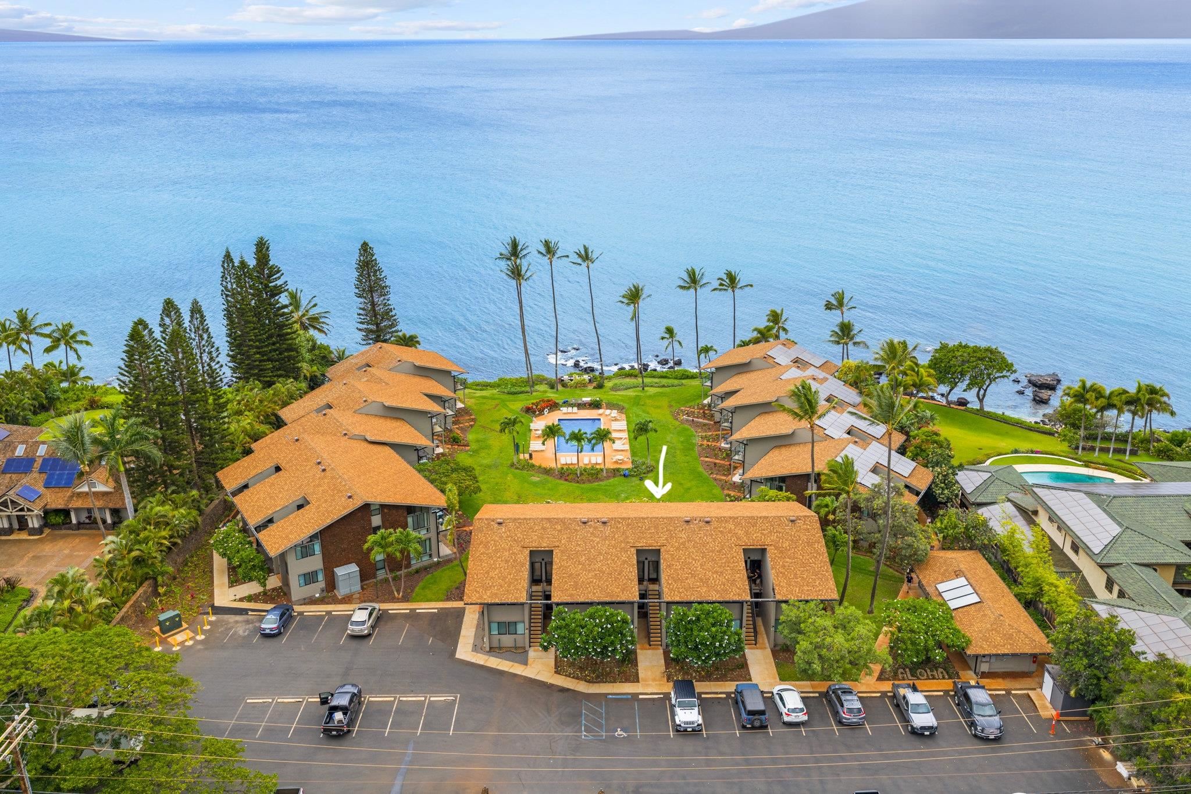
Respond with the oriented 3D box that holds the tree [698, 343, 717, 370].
[{"bbox_3d":[18.786,-5.930,155.868,3.120,6.300,3.120,0,21,0],"label":"tree"}]

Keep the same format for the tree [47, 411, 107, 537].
[{"bbox_3d":[-54.051,8.429,97.019,5.088,15.034,4.936,0,21,0],"label":"tree"}]

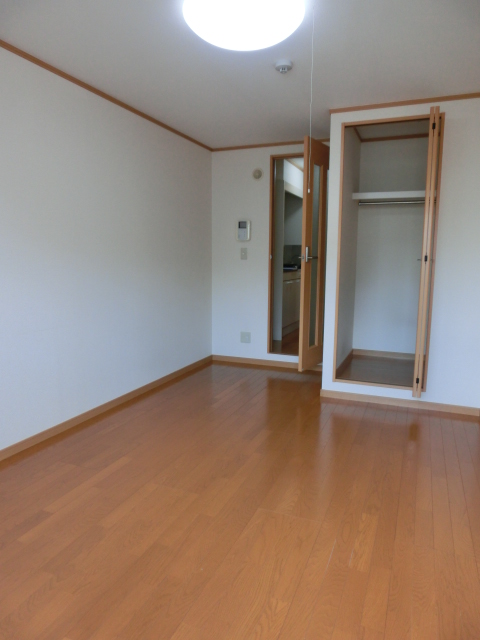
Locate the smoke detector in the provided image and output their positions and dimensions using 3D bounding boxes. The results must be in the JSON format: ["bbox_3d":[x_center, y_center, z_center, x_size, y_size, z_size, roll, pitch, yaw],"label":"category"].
[{"bbox_3d":[0.264,-1.524,2.680,0.100,0.054,0.100,0,8,0],"label":"smoke detector"}]

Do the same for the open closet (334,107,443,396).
[{"bbox_3d":[1.297,-0.545,3.887,0.740,2.100,1.050,4,9,22],"label":"open closet"}]

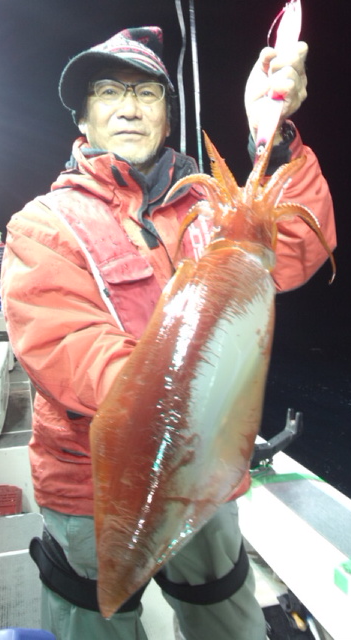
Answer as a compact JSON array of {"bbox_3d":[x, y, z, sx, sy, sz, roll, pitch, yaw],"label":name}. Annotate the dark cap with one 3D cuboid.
[{"bbox_3d":[-0.110,-0.482,0.900,0.200,0.165,0.265,5,16,22],"label":"dark cap"}]

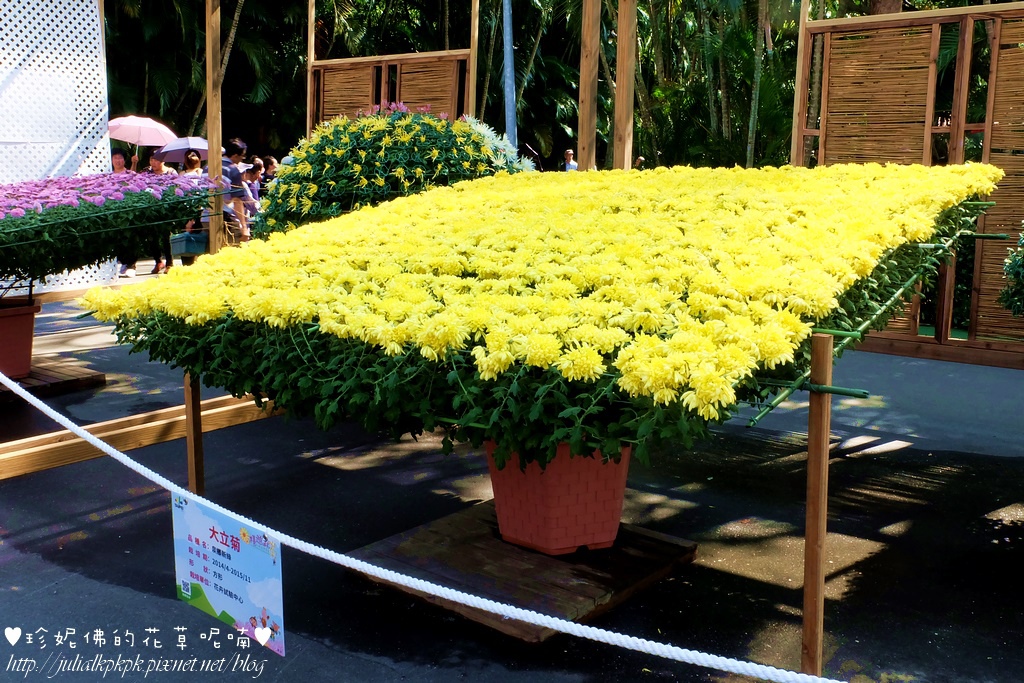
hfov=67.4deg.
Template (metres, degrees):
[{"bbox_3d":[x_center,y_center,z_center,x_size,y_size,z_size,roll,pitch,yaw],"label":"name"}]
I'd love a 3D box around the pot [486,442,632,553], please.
[{"bbox_3d":[0.162,0.428,2.545,0.530,0.430,0.530,8,10,38],"label":"pot"}]

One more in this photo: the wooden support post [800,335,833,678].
[{"bbox_3d":[0.717,0.404,1.806,0.036,0.840,0.036,-9,11,-43],"label":"wooden support post"}]

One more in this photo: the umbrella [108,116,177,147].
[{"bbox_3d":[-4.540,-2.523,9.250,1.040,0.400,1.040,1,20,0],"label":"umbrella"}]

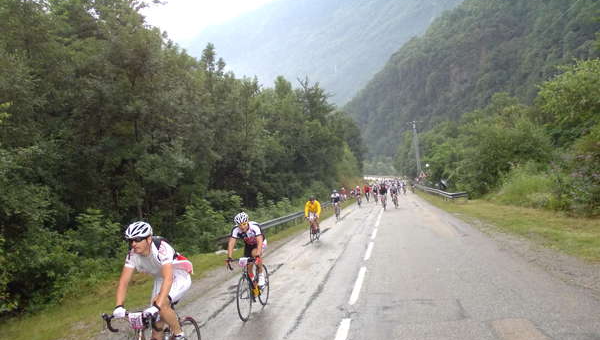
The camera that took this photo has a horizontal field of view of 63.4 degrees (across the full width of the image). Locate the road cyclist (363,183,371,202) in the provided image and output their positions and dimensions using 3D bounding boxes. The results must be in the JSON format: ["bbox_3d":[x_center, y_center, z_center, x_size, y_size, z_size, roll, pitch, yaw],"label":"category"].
[{"bbox_3d":[5.954,1.994,43.000,0.550,1.580,1.680,-6,-2,11],"label":"road cyclist"}]

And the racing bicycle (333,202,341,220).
[{"bbox_3d":[1.827,1.956,23.384,0.430,1.000,1.650,-5,-2,10],"label":"racing bicycle"}]

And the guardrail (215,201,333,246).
[{"bbox_3d":[-0.300,2.549,24.942,0.300,0.680,20.000,-6,-2,12],"label":"guardrail"}]

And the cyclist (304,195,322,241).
[{"bbox_3d":[0.471,1.662,16.700,0.550,1.600,1.680,-6,-2,11],"label":"cyclist"}]

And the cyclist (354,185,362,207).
[{"bbox_3d":[4.135,1.842,34.096,0.520,1.500,1.450,-5,-2,10],"label":"cyclist"}]

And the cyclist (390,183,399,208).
[{"bbox_3d":[6.049,1.667,31.000,0.550,1.580,1.680,-6,-2,11],"label":"cyclist"}]

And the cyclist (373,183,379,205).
[{"bbox_3d":[5.763,1.896,36.800,0.550,1.580,1.680,-6,-2,11],"label":"cyclist"}]

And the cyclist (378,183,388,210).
[{"bbox_3d":[5.054,1.643,29.200,0.550,1.580,1.680,-6,-2,11],"label":"cyclist"}]

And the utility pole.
[{"bbox_3d":[16.464,-2.102,68.000,1.900,9.200,0.350,-5,-2,10],"label":"utility pole"}]

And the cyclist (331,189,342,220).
[{"bbox_3d":[1.785,1.761,23.800,0.550,1.580,1.680,-6,-2,11],"label":"cyclist"}]

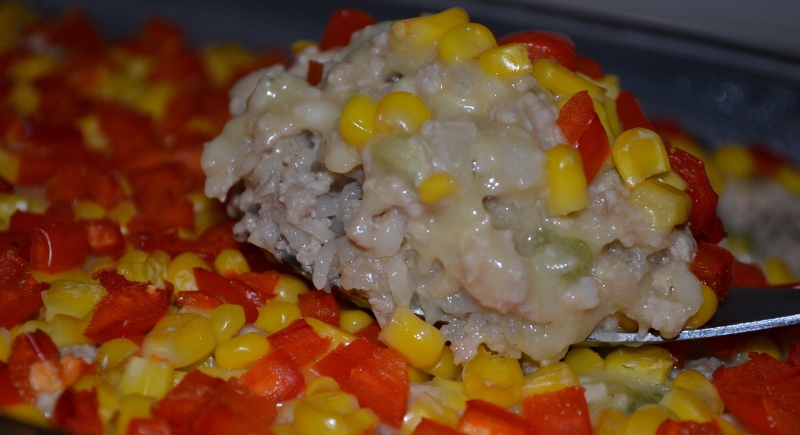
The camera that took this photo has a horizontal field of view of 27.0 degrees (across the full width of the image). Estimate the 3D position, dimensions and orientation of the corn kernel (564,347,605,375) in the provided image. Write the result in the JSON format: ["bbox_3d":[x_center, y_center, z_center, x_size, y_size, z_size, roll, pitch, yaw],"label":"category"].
[{"bbox_3d":[0.029,0.023,0.262,0.007,0.006,0.007,0,27,0],"label":"corn kernel"}]

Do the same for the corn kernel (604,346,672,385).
[{"bbox_3d":[0.037,0.023,0.261,0.011,0.006,0.007,7,27,-4],"label":"corn kernel"}]

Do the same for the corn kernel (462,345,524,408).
[{"bbox_3d":[0.014,0.023,0.244,0.009,0.006,0.009,0,56,0],"label":"corn kernel"}]

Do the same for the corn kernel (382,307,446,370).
[{"bbox_3d":[0.002,0.018,0.248,0.010,0.006,0.007,35,27,14],"label":"corn kernel"}]

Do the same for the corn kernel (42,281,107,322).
[{"bbox_3d":[-0.054,0.014,0.279,0.011,0.006,0.007,0,27,0],"label":"corn kernel"}]

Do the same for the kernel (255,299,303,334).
[{"bbox_3d":[-0.020,0.016,0.275,0.009,0.006,0.007,0,27,0],"label":"kernel"}]

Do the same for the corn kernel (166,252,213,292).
[{"bbox_3d":[-0.036,0.010,0.287,0.008,0.007,0.007,0,27,0],"label":"corn kernel"}]

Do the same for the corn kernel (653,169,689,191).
[{"bbox_3d":[0.041,-0.006,0.259,0.009,0.005,0.007,19,34,-24],"label":"corn kernel"}]

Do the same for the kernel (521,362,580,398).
[{"bbox_3d":[0.022,0.025,0.249,0.009,0.005,0.008,-19,35,-18],"label":"kernel"}]

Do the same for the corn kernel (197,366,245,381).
[{"bbox_3d":[-0.026,0.025,0.245,0.008,0.005,0.007,-5,26,-10],"label":"corn kernel"}]

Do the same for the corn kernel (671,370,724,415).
[{"bbox_3d":[0.044,0.026,0.246,0.007,0.005,0.009,-16,46,-44],"label":"corn kernel"}]

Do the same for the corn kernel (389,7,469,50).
[{"bbox_3d":[0.004,-0.029,0.262,0.012,0.005,0.007,-18,22,-9],"label":"corn kernel"}]

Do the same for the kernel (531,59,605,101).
[{"bbox_3d":[0.026,-0.021,0.261,0.012,0.005,0.007,25,20,-6],"label":"kernel"}]

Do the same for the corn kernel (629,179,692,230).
[{"bbox_3d":[0.040,-0.002,0.258,0.009,0.007,0.006,14,16,-16],"label":"corn kernel"}]

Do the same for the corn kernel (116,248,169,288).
[{"bbox_3d":[-0.044,0.009,0.289,0.009,0.006,0.007,0,27,0],"label":"corn kernel"}]

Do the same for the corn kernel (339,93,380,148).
[{"bbox_3d":[-0.006,-0.015,0.266,0.007,0.008,0.006,0,15,0],"label":"corn kernel"}]

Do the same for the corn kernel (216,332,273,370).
[{"bbox_3d":[-0.023,0.020,0.249,0.008,0.005,0.006,-17,38,-7],"label":"corn kernel"}]

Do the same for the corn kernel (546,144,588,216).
[{"bbox_3d":[0.025,-0.006,0.249,0.006,0.011,0.007,-6,-9,14],"label":"corn kernel"}]

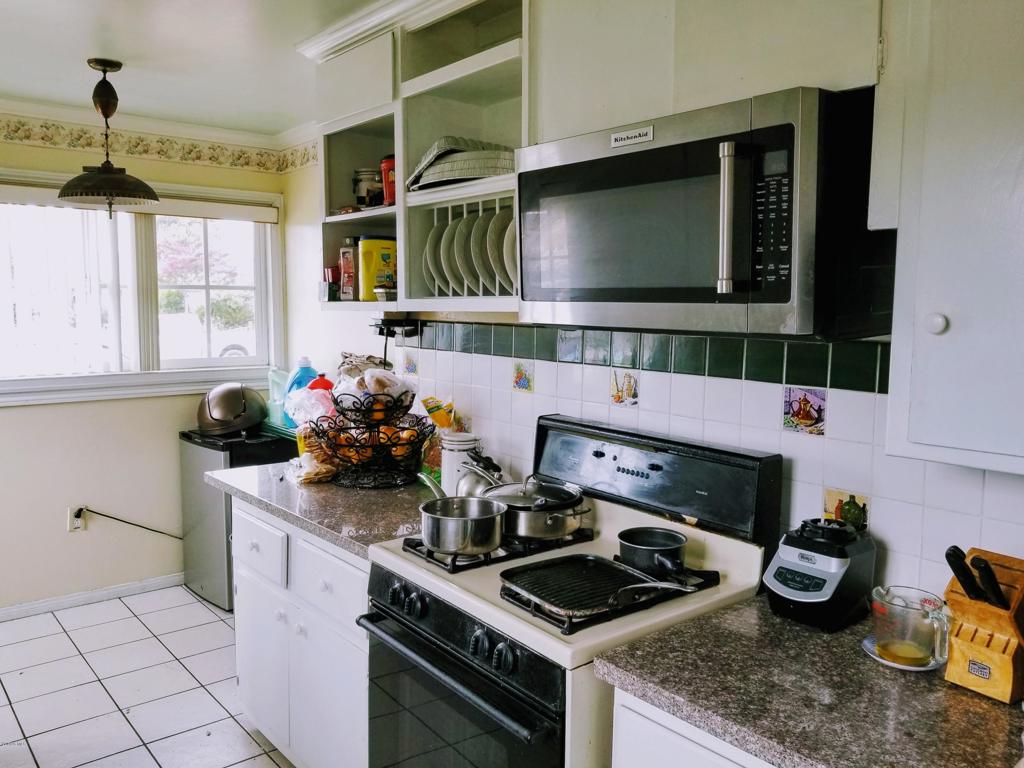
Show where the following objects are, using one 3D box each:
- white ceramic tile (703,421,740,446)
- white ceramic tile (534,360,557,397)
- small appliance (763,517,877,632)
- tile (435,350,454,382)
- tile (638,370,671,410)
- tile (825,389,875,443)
[{"bbox_3d":[0.541,0.152,1.976,0.010,0.108,0.108,-4,8,-40],"label":"white ceramic tile"},{"bbox_3d":[0.111,-0.017,2.436,0.008,0.108,0.108,-3,7,-40],"label":"white ceramic tile"},{"bbox_3d":[0.664,0.396,1.674,0.195,0.190,0.182,-4,8,-40],"label":"small appliance"},{"bbox_3d":[-0.241,-0.066,2.839,0.010,0.107,0.107,-3,7,-40],"label":"tile"},{"bbox_3d":[0.399,0.023,2.131,0.010,0.108,0.108,-4,8,-40],"label":"tile"},{"bbox_3d":[0.746,0.071,1.687,0.010,0.108,0.108,-3,7,-40],"label":"tile"}]

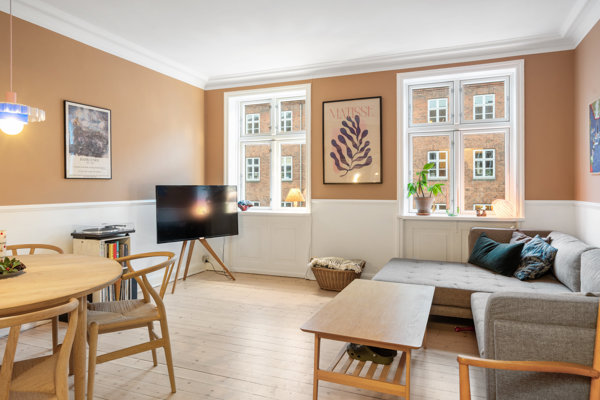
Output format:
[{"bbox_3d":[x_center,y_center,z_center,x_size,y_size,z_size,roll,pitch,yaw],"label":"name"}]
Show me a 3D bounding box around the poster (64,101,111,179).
[{"bbox_3d":[-1.984,-0.542,3.459,0.030,0.700,0.510,1,2,21],"label":"poster"}]

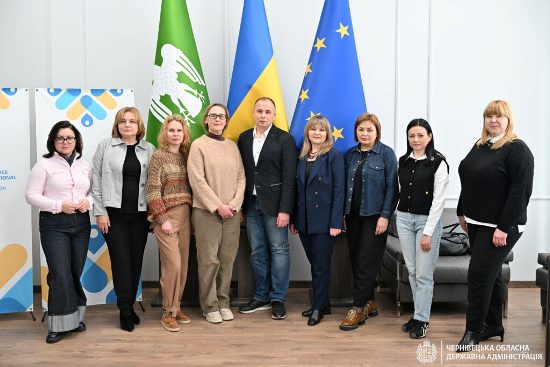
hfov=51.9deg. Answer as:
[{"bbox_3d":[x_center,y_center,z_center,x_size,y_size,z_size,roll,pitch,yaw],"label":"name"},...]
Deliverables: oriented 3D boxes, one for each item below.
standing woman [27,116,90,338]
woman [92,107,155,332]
[{"bbox_3d":[-1.583,0.342,4.157,0.470,1.589,0.350,-2,4,-28],"label":"standing woman"},{"bbox_3d":[-1.172,0.268,4.400,0.480,1.708,0.320,-1,4,-20],"label":"woman"}]

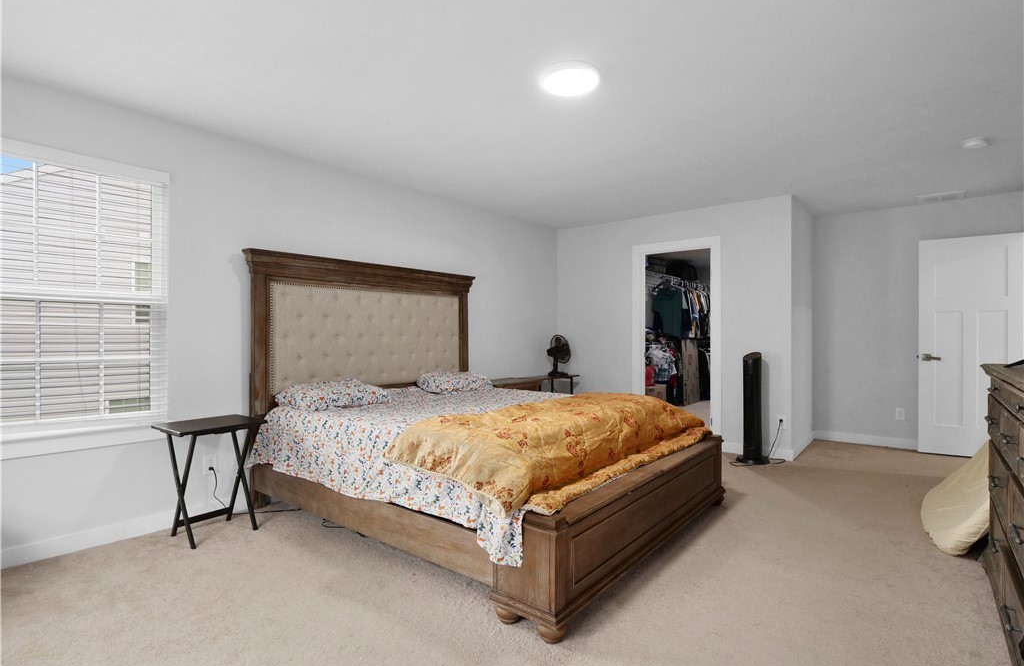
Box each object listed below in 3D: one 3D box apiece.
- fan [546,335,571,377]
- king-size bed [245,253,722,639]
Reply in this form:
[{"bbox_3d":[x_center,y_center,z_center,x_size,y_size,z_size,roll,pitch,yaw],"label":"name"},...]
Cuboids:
[{"bbox_3d":[0.529,0.273,5.379,0.280,0.470,0.330,0,0,-34],"label":"fan"},{"bbox_3d":[-0.178,0.302,3.281,2.570,1.755,2.160,0,0,40],"label":"king-size bed"}]

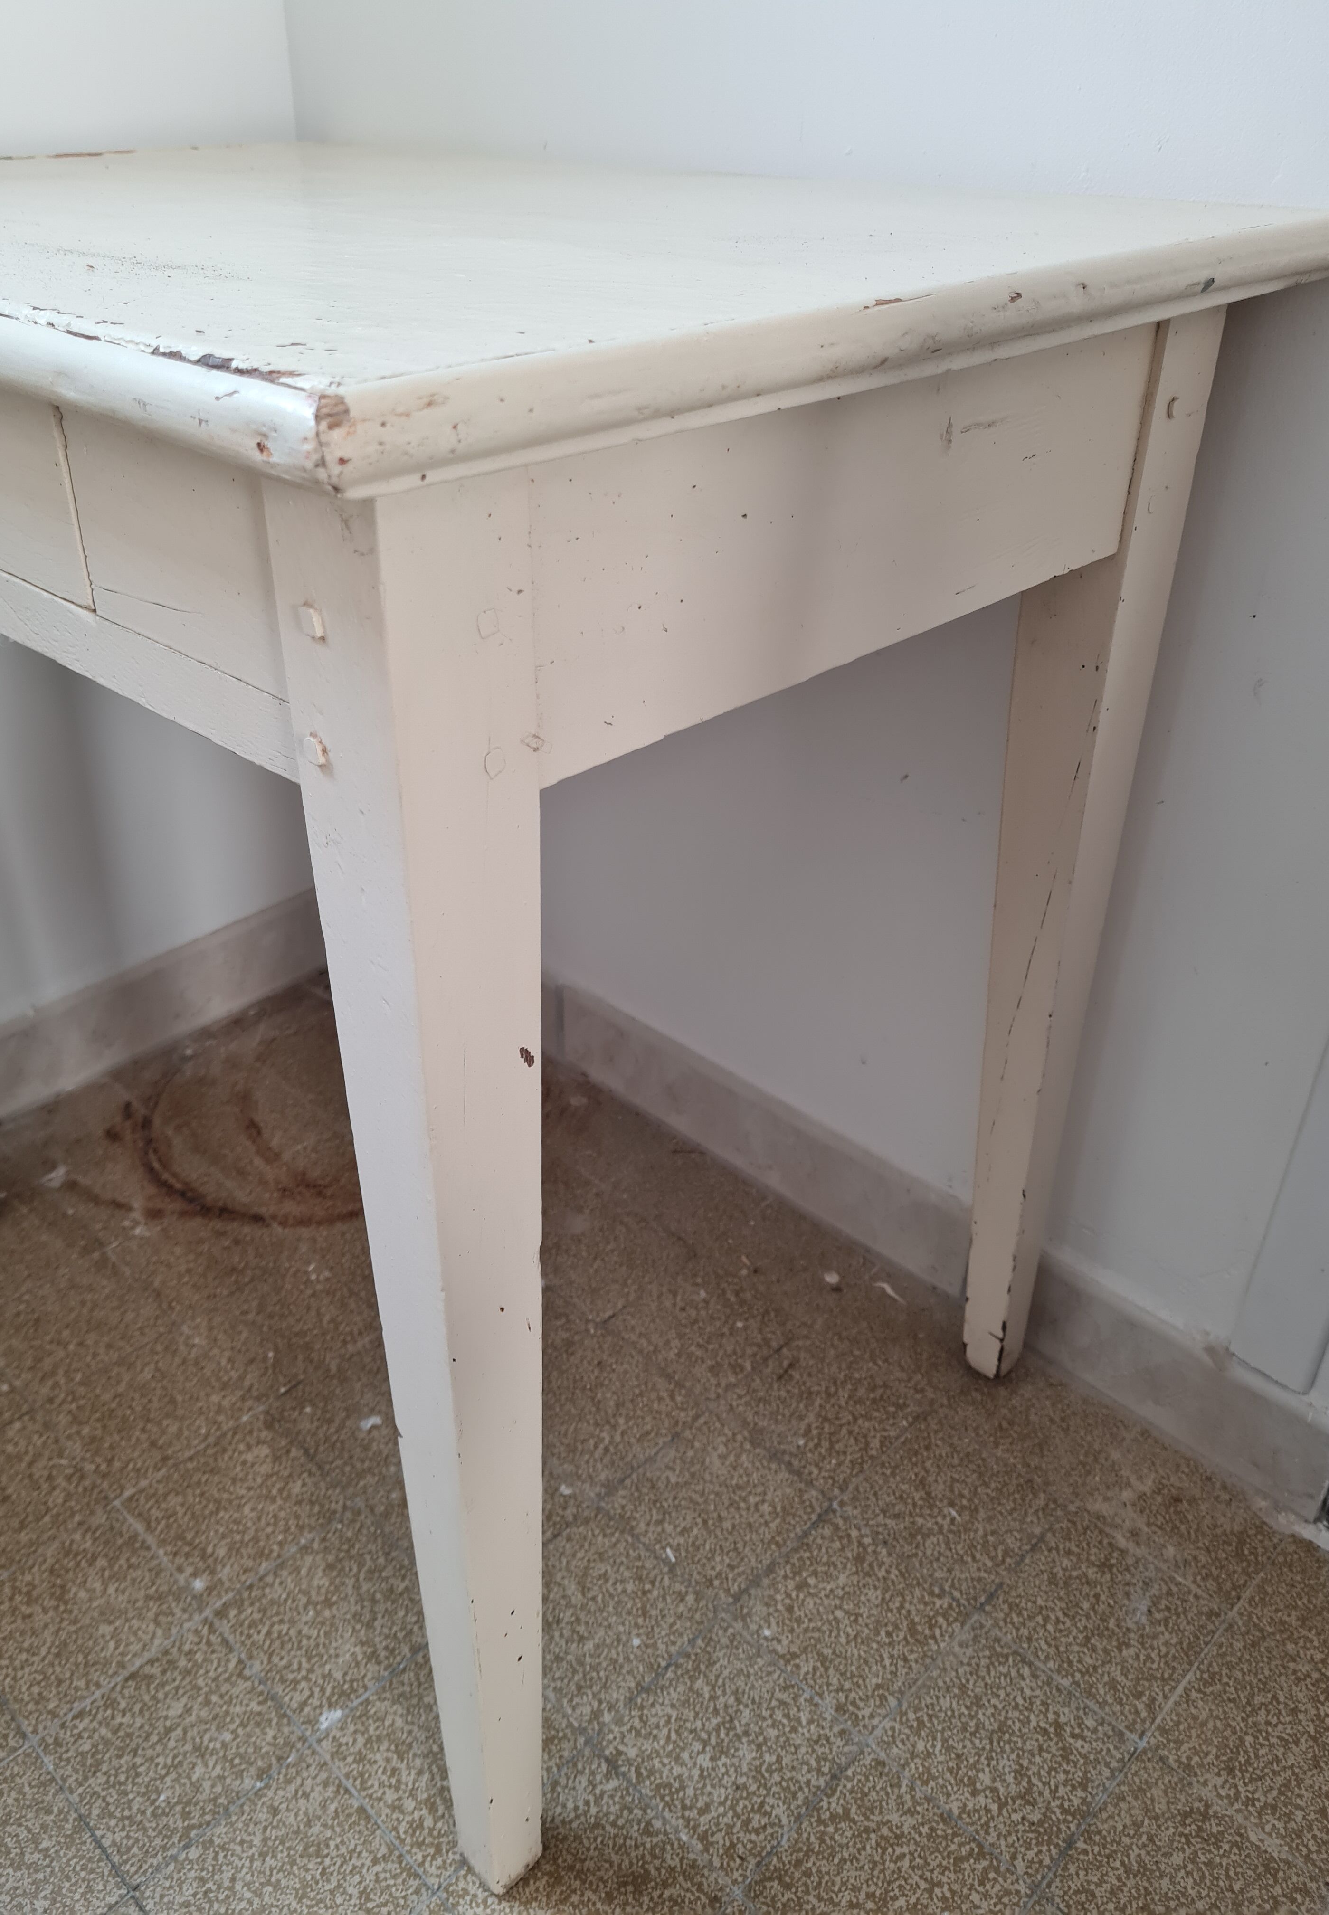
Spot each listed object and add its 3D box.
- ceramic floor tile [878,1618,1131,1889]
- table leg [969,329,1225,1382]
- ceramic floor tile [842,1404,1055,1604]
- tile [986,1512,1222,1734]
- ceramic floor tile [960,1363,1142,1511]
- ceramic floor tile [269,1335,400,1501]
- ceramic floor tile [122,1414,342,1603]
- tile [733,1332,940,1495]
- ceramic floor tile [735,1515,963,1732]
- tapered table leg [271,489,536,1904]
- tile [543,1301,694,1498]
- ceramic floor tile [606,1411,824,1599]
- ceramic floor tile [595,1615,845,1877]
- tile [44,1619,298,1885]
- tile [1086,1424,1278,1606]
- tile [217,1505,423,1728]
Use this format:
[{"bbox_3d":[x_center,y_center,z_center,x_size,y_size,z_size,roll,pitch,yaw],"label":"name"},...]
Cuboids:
[{"bbox_3d":[0.184,0.428,0.781,0.104,0.010,0.103,28,41,36],"label":"ceramic floor tile"},{"bbox_3d":[0.211,-0.004,0.821,0.050,0.678,0.058,27,41,35],"label":"table leg"},{"bbox_3d":[0.181,0.348,0.907,0.104,0.010,0.103,28,41,36],"label":"ceramic floor tile"},{"bbox_3d":[0.254,0.384,0.836,0.103,0.010,0.102,28,42,35],"label":"tile"},{"bbox_3d":[0.251,0.311,0.968,0.104,0.010,0.093,28,41,36],"label":"ceramic floor tile"},{"bbox_3d":[-0.194,0.306,0.965,0.104,0.010,0.103,28,41,36],"label":"ceramic floor tile"},{"bbox_3d":[-0.263,0.340,0.888,0.103,0.010,0.102,28,42,35],"label":"ceramic floor tile"},{"bbox_3d":[0.104,0.303,0.957,0.103,0.010,0.102,28,42,35],"label":"tile"},{"bbox_3d":[0.108,0.388,0.843,0.104,0.010,0.103,28,41,36],"label":"ceramic floor tile"},{"bbox_3d":[-0.074,0.154,0.549,0.049,0.676,0.051,27,41,35],"label":"tapered table leg"},{"bbox_3d":[-0.043,0.302,0.955,0.103,0.010,0.102,28,42,35],"label":"tile"},{"bbox_3d":[0.032,0.342,0.890,0.102,0.010,0.102,29,42,36],"label":"ceramic floor tile"},{"bbox_3d":[0.034,0.427,0.779,0.104,0.010,0.103,28,41,36],"label":"ceramic floor tile"},{"bbox_3d":[-0.261,0.419,0.764,0.103,0.010,0.102,28,42,35],"label":"tile"},{"bbox_3d":[0.326,0.345,0.899,0.103,0.010,0.102,28,42,35],"label":"tile"},{"bbox_3d":[-0.187,0.379,0.825,0.102,0.010,0.102,29,42,36],"label":"tile"}]

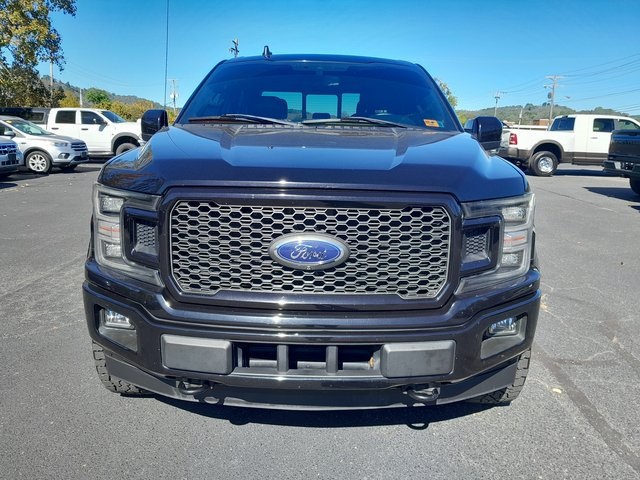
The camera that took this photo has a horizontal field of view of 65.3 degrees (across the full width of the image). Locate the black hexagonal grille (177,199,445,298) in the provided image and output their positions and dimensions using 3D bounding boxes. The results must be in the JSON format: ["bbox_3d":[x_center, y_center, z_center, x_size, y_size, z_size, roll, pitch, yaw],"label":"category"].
[{"bbox_3d":[-0.040,0.037,1.835,1.035,0.350,0.122,1,13,1],"label":"black hexagonal grille"}]

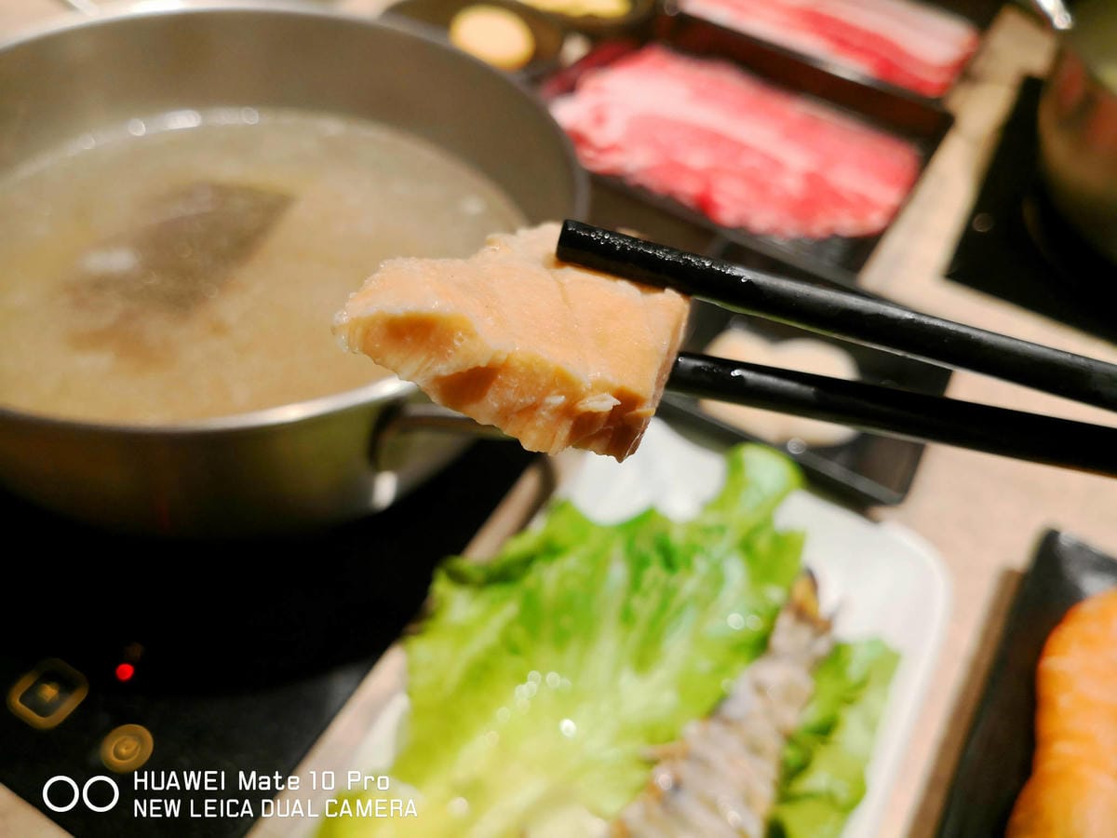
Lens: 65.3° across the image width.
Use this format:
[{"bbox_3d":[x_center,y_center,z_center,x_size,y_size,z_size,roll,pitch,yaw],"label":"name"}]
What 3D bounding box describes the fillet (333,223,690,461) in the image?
[{"bbox_3d":[-0.007,-0.014,0.150,0.053,0.015,0.033,16,44,14],"label":"fillet"}]

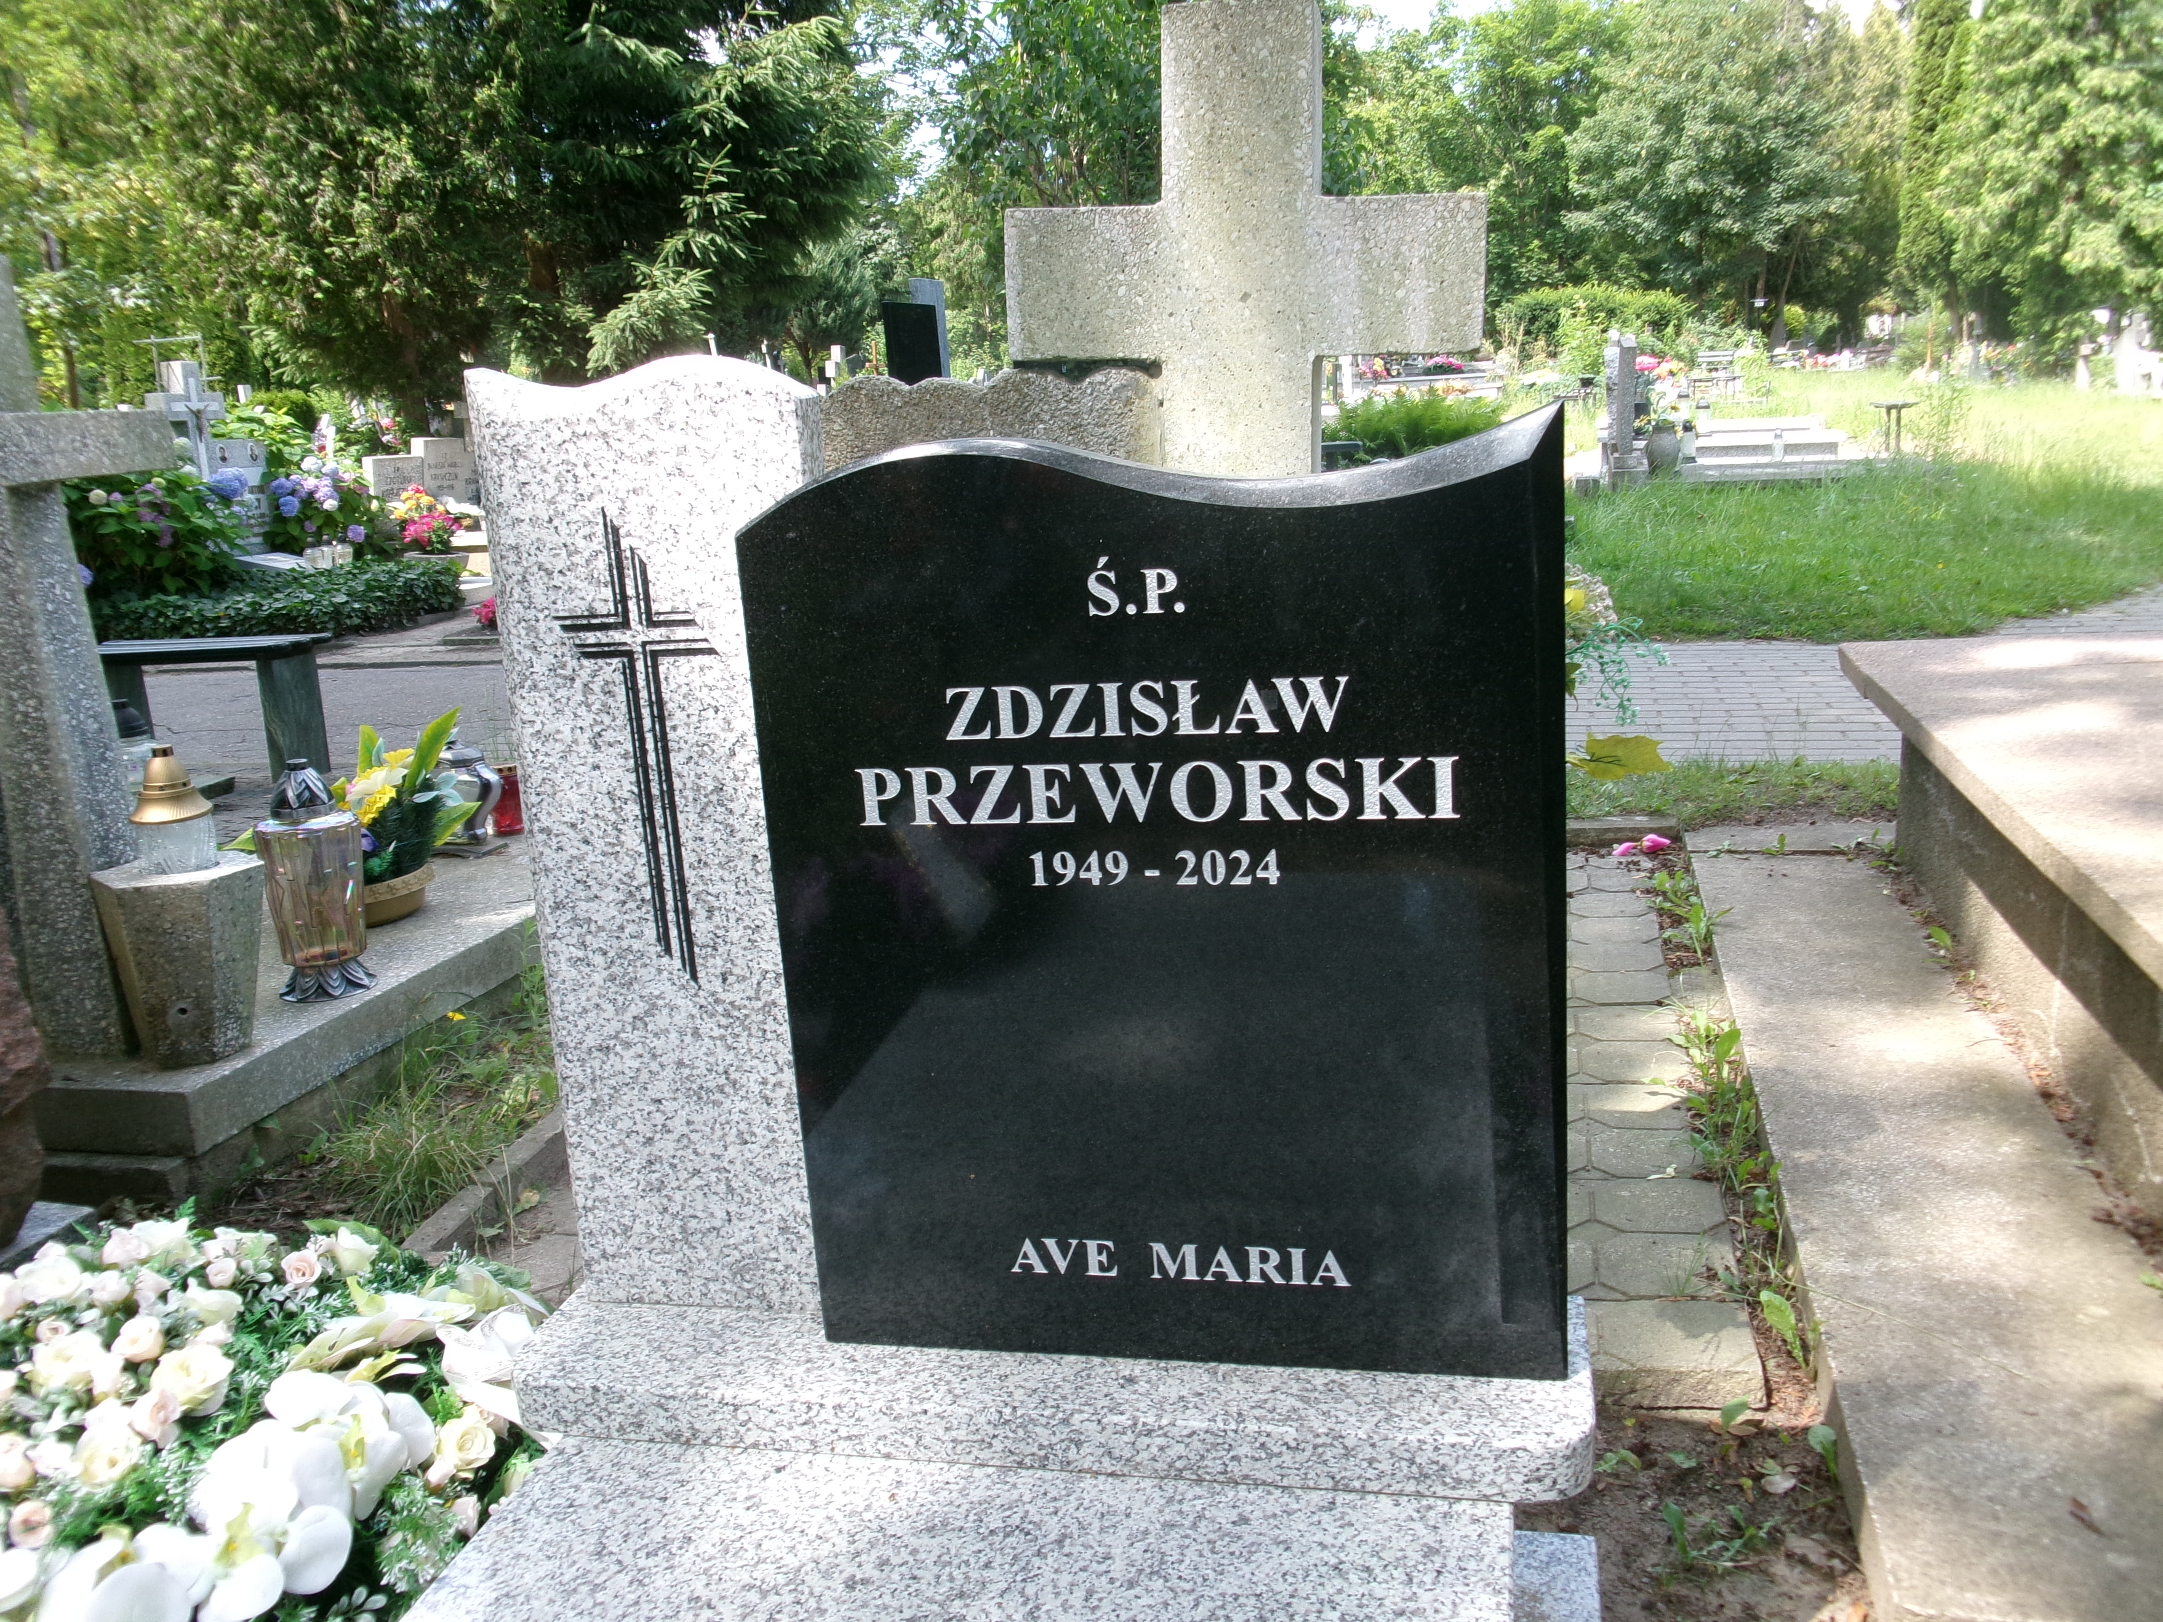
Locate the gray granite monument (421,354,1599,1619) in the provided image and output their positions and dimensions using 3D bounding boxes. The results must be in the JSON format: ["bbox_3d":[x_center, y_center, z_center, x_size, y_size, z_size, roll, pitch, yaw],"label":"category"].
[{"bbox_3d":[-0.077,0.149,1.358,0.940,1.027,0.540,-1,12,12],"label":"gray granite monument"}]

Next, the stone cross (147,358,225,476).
[{"bbox_3d":[-6.904,-2.979,13.500,0.200,1.000,0.600,0,13,14],"label":"stone cross"}]

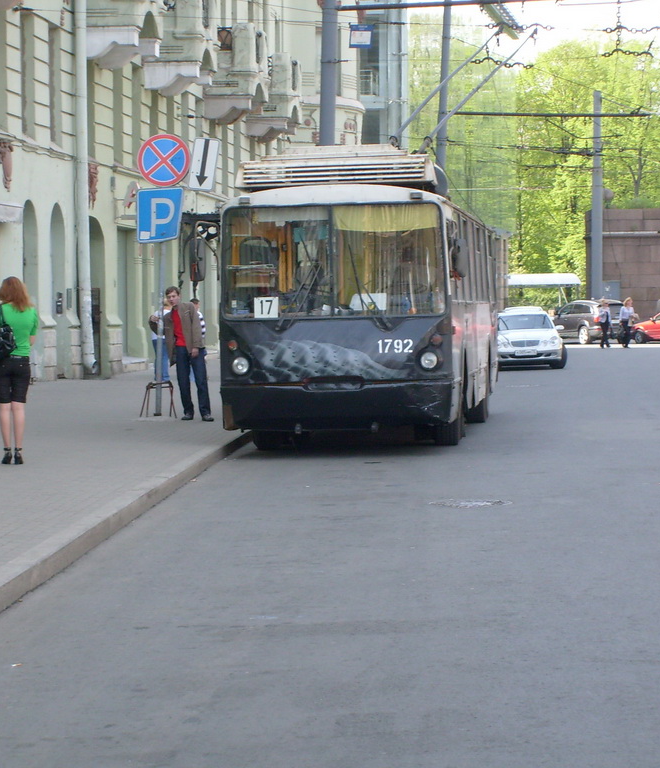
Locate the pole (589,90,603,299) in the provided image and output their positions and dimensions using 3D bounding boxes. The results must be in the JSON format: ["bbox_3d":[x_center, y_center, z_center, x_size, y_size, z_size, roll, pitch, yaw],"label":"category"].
[{"bbox_3d":[11.233,-7.117,114.341,0.430,10.350,0.430,0,2,0],"label":"pole"}]

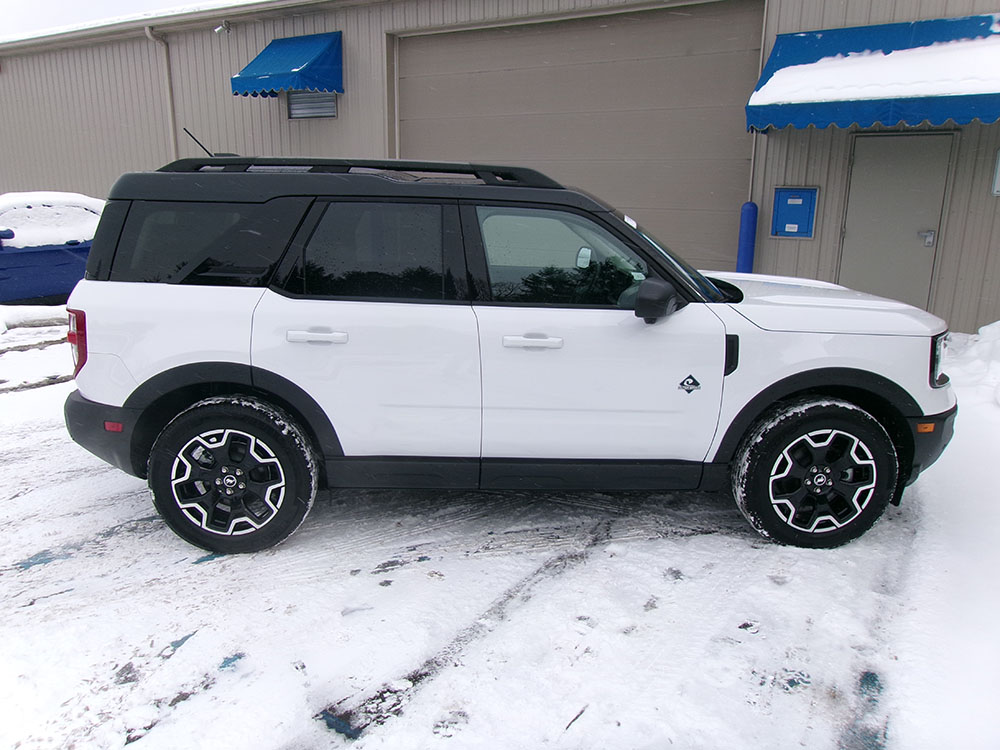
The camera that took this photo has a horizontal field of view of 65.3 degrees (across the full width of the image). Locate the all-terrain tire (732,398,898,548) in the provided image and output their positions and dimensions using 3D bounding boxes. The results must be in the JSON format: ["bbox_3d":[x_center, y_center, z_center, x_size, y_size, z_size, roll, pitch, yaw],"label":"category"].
[{"bbox_3d":[1.467,0.458,3.646,0.727,0.725,0.225,0,15,-2],"label":"all-terrain tire"}]

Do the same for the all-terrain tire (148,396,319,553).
[{"bbox_3d":[-1.201,0.452,3.547,0.727,0.725,0.225,0,15,-2],"label":"all-terrain tire"}]

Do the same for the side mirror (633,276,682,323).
[{"bbox_3d":[0.643,-0.327,3.306,0.175,0.190,0.250,0,15,-2],"label":"side mirror"}]

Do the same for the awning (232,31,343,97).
[{"bbox_3d":[-3.336,-4.868,12.172,1.530,0.920,0.920,9,17,31],"label":"awning"}]

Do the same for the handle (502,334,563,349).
[{"bbox_3d":[0.141,-0.143,3.356,0.260,0.056,0.050,0,15,-2],"label":"handle"}]

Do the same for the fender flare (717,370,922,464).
[{"bbox_3d":[1.433,0.176,3.498,0.955,0.450,0.120,0,15,-2],"label":"fender flare"}]

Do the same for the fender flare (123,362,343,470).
[{"bbox_3d":[-1.157,0.156,3.394,0.945,0.450,0.115,0,15,-2],"label":"fender flare"}]

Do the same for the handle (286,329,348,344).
[{"bbox_3d":[-0.774,-0.162,3.318,0.260,0.056,0.050,0,15,-2],"label":"handle"}]

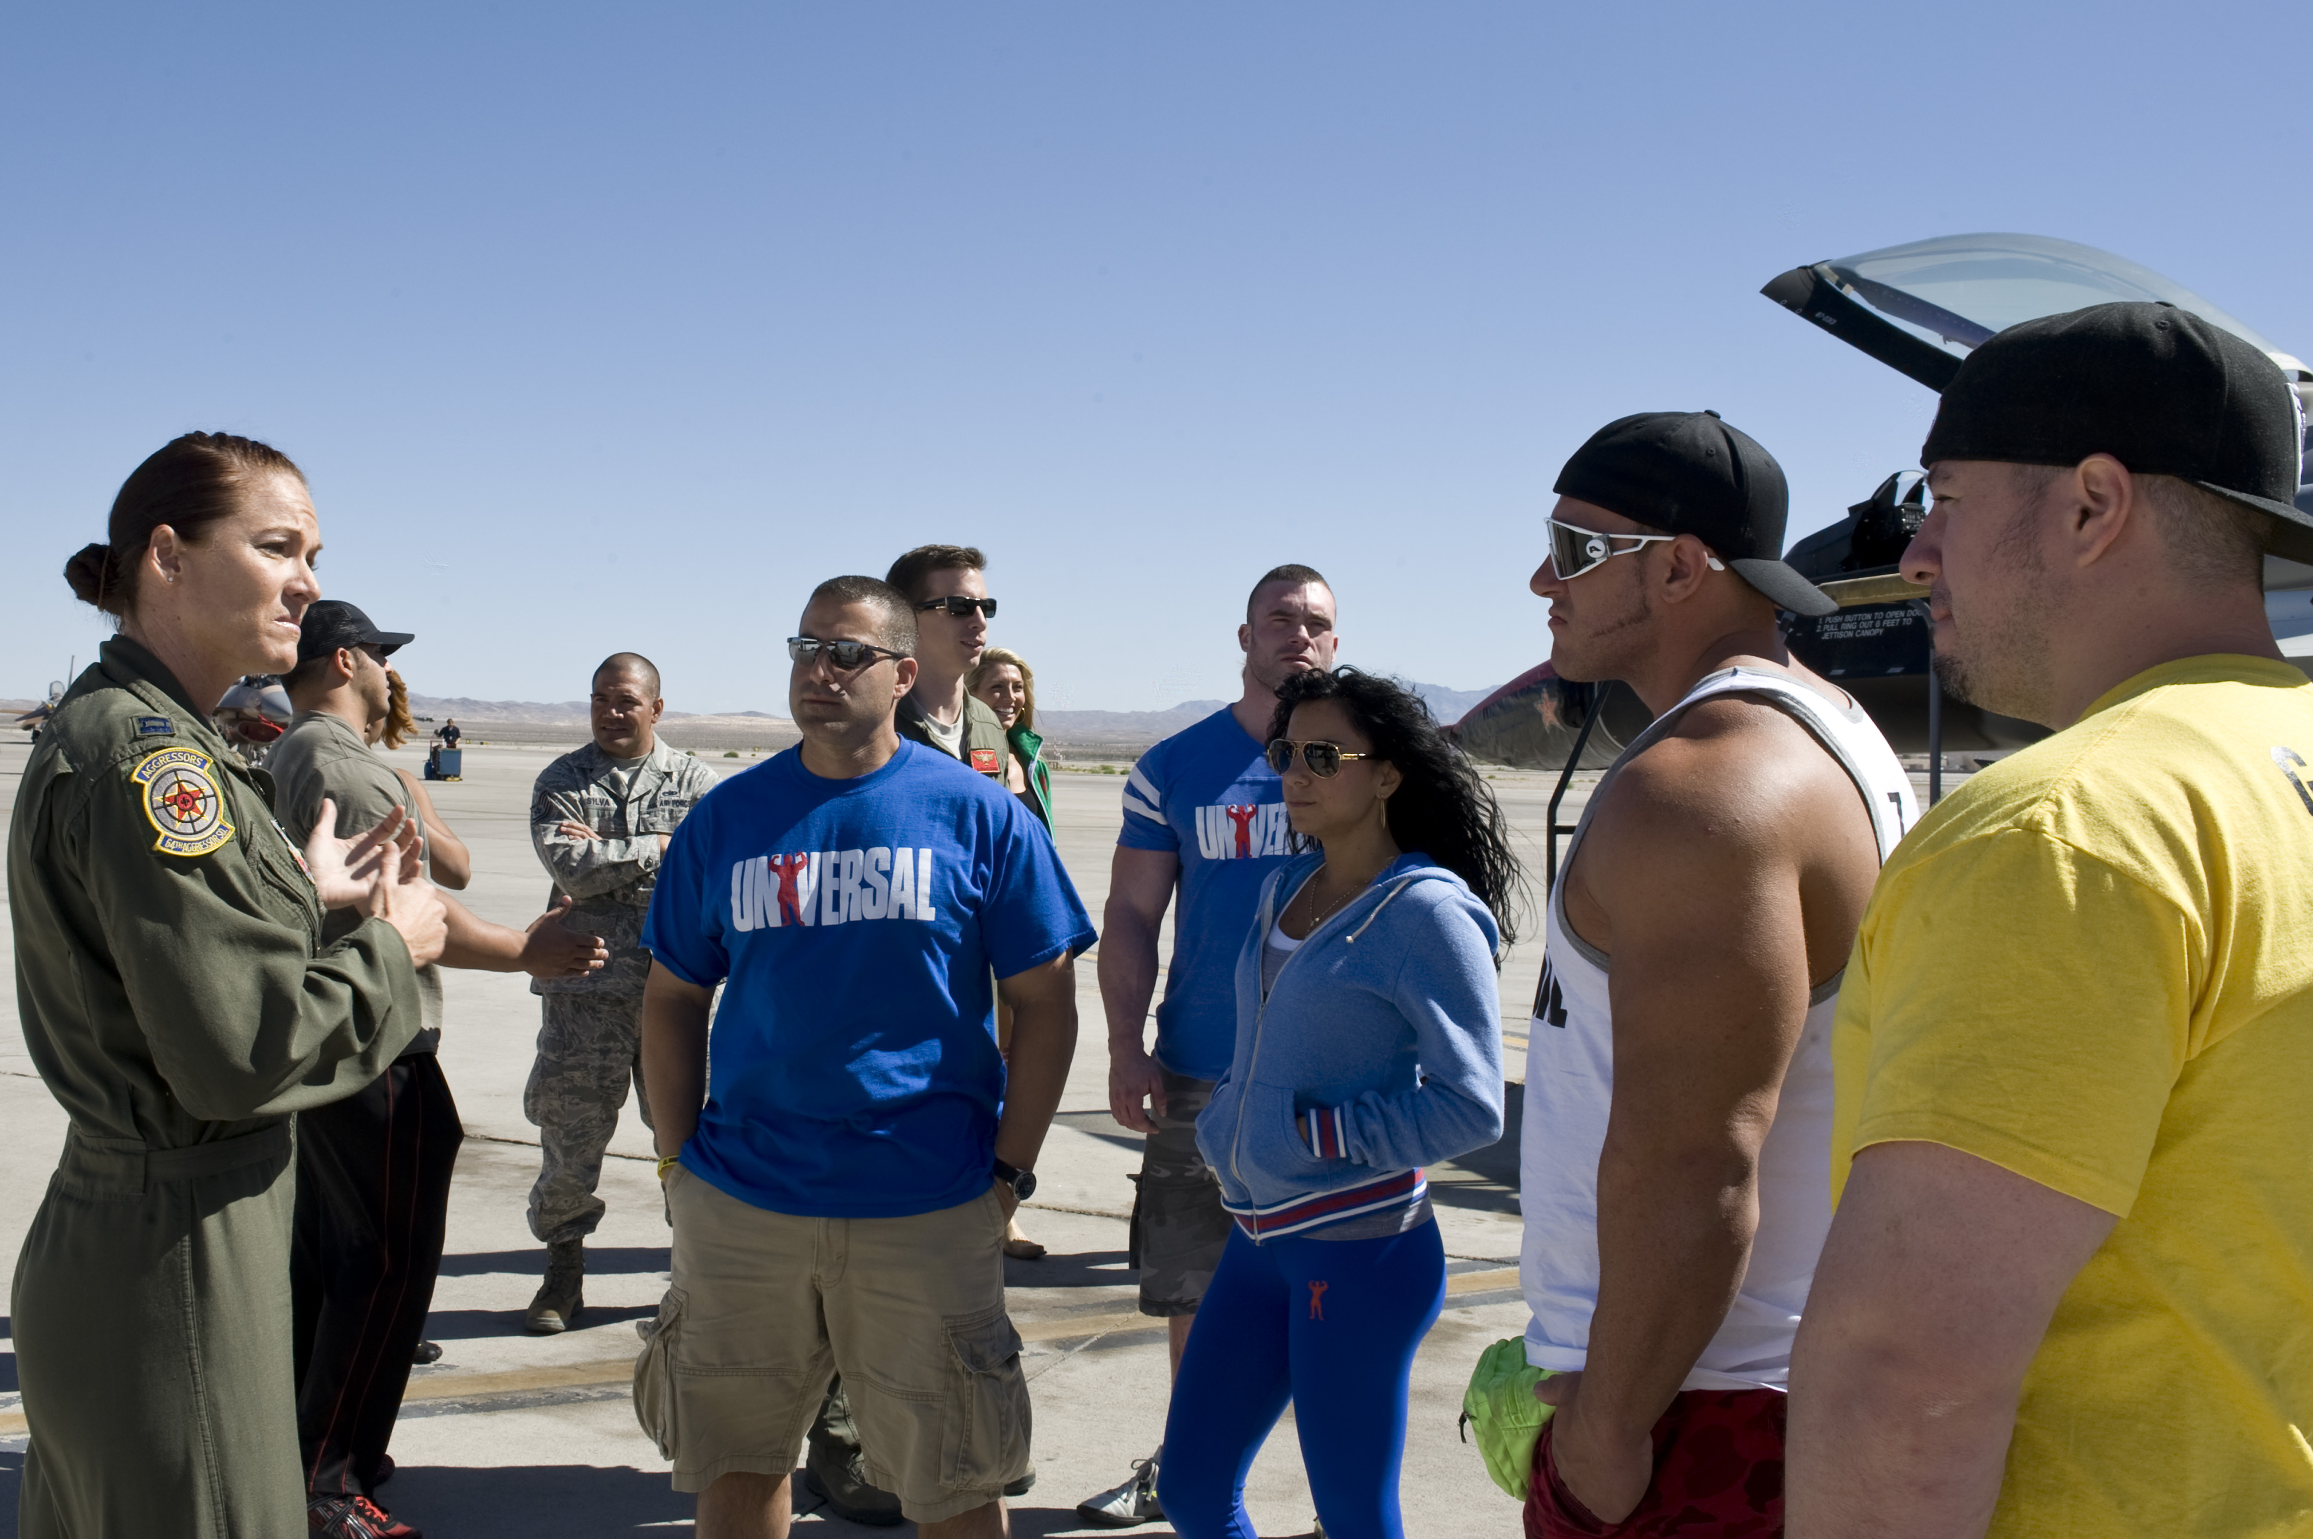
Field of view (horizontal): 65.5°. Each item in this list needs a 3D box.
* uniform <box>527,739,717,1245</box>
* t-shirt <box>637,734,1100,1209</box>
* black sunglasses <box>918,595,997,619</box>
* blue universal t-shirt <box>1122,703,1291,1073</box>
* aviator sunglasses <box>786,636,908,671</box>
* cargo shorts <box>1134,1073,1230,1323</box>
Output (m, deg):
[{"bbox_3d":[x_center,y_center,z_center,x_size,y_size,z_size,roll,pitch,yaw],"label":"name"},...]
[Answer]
[{"bbox_3d":[-1.335,0.561,4.530,0.520,1.280,0.380,0,1,-7],"label":"uniform"},{"bbox_3d":[-0.415,0.292,2.600,0.640,0.680,0.330,0,1,17],"label":"t-shirt"},{"bbox_3d":[-0.405,-0.313,3.470,0.145,0.042,0.140,1,1,34],"label":"black sunglasses"},{"bbox_3d":[0.217,0.230,3.440,0.580,0.710,0.320,0,1,-2],"label":"blue universal t-shirt"},{"bbox_3d":[-0.433,-0.168,2.550,0.142,0.045,0.135,3,-1,26],"label":"aviator sunglasses"},{"bbox_3d":[0.176,0.785,3.440,0.450,0.520,0.330,0,1,0],"label":"cargo shorts"}]

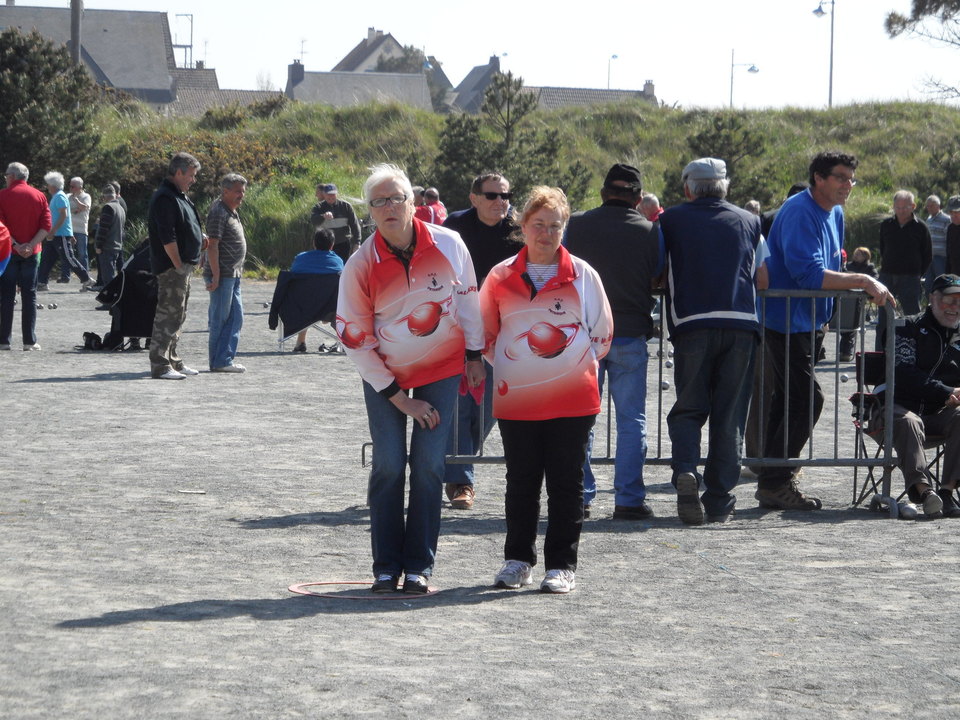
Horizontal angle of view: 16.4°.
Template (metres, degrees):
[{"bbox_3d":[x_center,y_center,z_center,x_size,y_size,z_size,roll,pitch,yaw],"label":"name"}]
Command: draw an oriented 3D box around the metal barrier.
[{"bbox_3d":[0.795,0.191,16.274,2.500,1.100,0.480,1,3,-8],"label":"metal barrier"}]

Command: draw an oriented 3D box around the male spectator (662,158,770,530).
[{"bbox_3d":[1.128,-0.106,16.009,0.540,1.730,0.500,1,3,-3],"label":"male spectator"}]

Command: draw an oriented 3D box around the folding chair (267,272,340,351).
[{"bbox_3d":[-1.614,-0.479,31.680,0.640,0.790,0.560,1,3,3],"label":"folding chair"}]

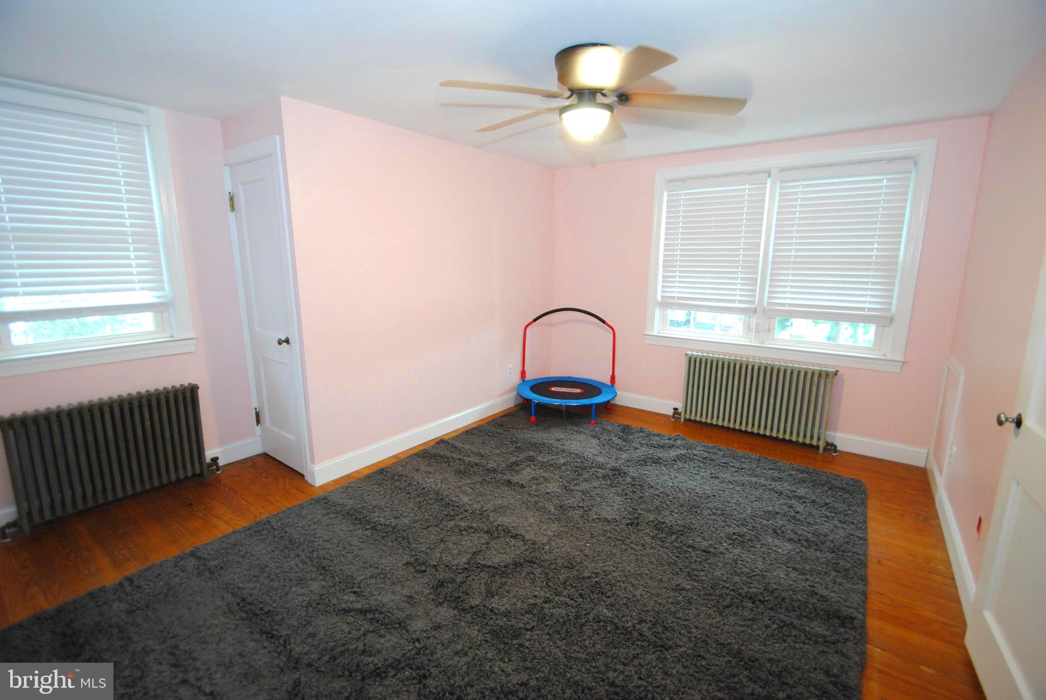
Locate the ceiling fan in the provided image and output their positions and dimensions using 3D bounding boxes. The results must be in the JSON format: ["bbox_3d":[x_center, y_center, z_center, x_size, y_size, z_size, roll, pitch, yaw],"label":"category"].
[{"bbox_3d":[0.296,-1.137,1.997,1.310,0.360,1.310,9,14,37],"label":"ceiling fan"}]

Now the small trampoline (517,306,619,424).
[{"bbox_3d":[0.415,0.116,4.050,0.930,0.985,0.930,2,11,8],"label":"small trampoline"}]

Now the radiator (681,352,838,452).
[{"bbox_3d":[1.871,0.390,3.578,1.085,0.640,0.115,9,14,37],"label":"radiator"}]

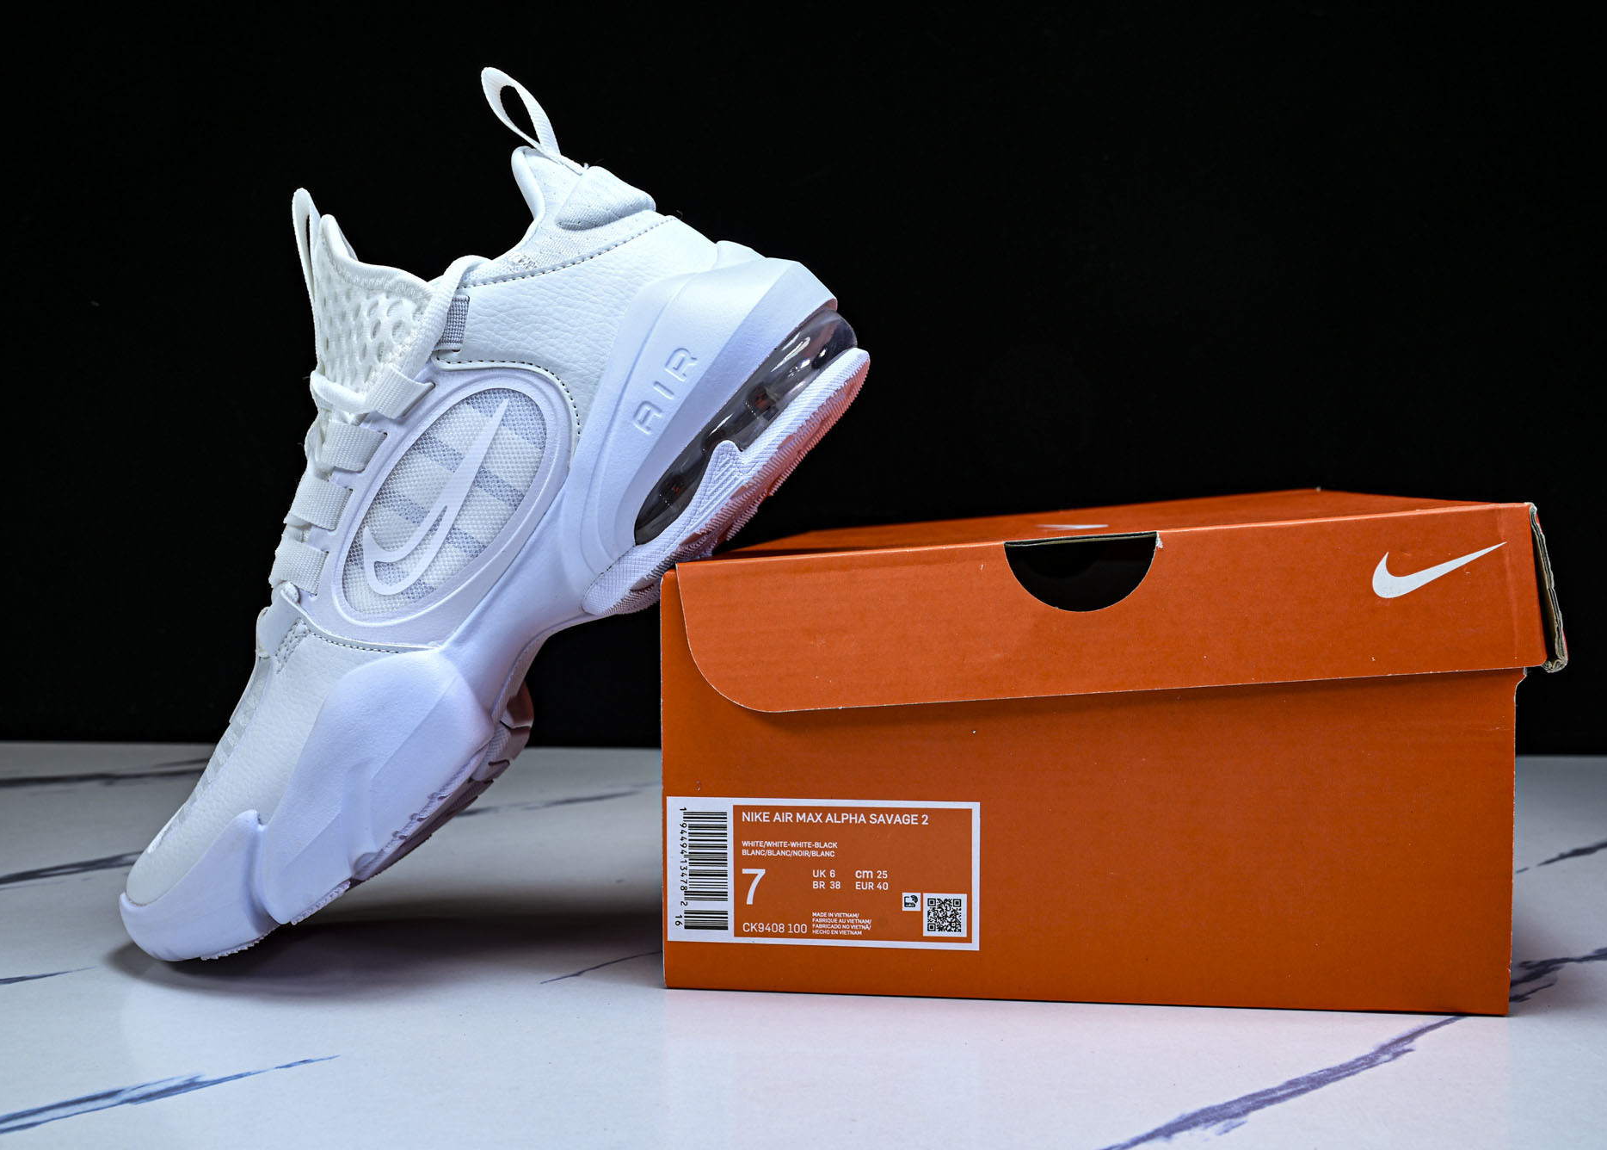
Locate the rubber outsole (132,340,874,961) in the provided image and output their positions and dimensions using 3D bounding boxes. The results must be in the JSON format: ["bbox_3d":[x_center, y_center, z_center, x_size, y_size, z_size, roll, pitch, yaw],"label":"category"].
[{"bbox_3d":[-0.092,0.024,0.532,0.286,0.046,0.103,-44,-3,7],"label":"rubber outsole"}]

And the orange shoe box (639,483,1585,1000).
[{"bbox_3d":[0.098,0.040,0.635,0.235,0.131,0.339,0,3,7],"label":"orange shoe box"}]

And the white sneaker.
[{"bbox_3d":[-0.133,-0.019,0.534,0.289,0.166,0.107,-44,-3,7],"label":"white sneaker"}]

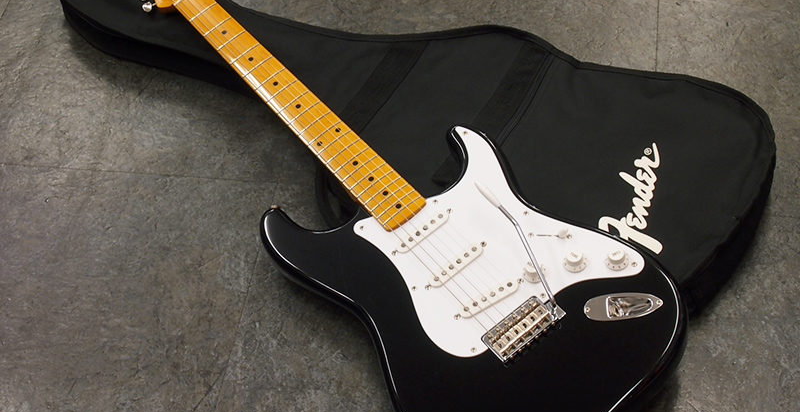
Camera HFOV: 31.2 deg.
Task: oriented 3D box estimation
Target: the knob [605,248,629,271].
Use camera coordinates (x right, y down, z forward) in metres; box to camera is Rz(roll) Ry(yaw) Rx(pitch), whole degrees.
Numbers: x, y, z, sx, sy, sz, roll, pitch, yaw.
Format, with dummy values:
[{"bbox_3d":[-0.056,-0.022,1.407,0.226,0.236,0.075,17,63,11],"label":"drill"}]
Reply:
[{"bbox_3d":[0.227,0.054,1.500,0.025,0.014,0.025,-6,56,9],"label":"knob"}]

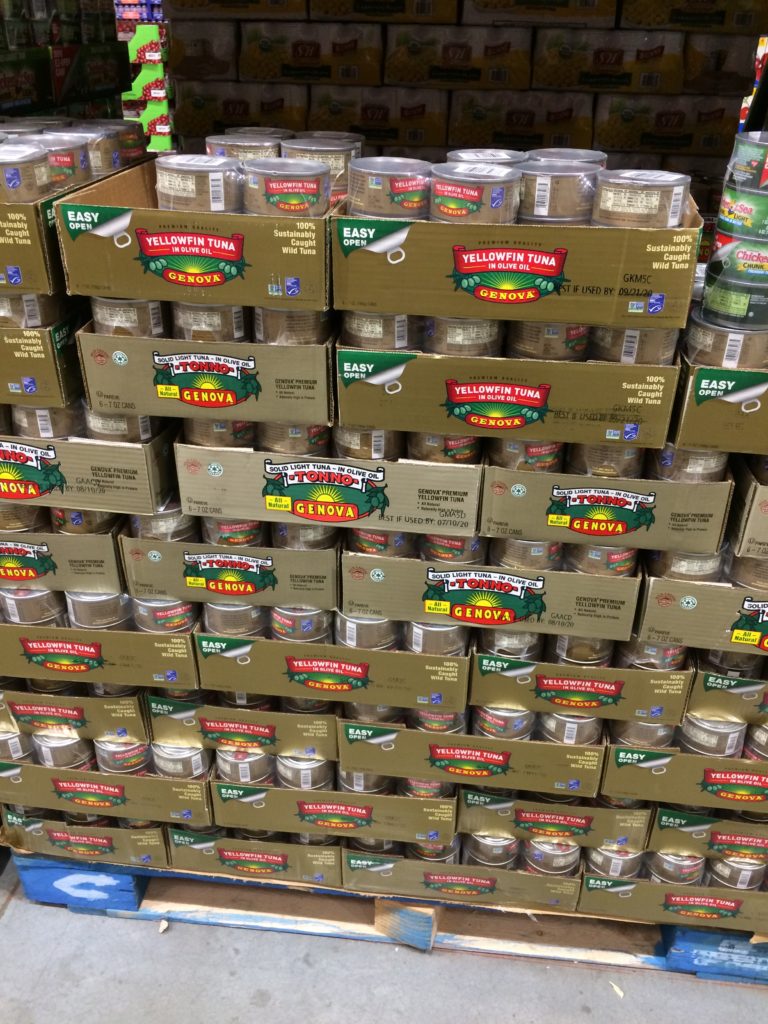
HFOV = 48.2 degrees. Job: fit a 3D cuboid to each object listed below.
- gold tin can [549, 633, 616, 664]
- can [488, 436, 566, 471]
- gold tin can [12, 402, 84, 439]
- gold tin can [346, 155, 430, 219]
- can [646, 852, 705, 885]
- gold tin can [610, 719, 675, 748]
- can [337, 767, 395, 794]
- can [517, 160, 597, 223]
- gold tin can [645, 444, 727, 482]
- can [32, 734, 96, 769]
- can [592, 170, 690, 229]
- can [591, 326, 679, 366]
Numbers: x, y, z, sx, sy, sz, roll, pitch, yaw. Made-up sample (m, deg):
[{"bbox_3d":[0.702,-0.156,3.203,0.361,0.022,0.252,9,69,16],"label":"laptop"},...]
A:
[{"bbox_3d":[0.249,0.146,1.085,0.086,0.043,0.086,4,29,4],"label":"gold tin can"},{"bbox_3d":[0.163,-0.085,0.983,0.087,0.044,0.087,4,30,5],"label":"can"},{"bbox_3d":[-0.407,-0.126,1.045,0.086,0.044,0.086,1,30,-1],"label":"gold tin can"},{"bbox_3d":[0.007,-0.329,0.877,0.086,0.044,0.086,1,30,-1],"label":"gold tin can"},{"bbox_3d":[0.425,0.492,1.252,0.086,0.043,0.086,1,29,-1],"label":"can"},{"bbox_3d":[0.352,0.279,1.173,0.086,0.044,0.086,4,30,5],"label":"gold tin can"},{"bbox_3d":[-0.026,0.350,1.220,0.086,0.043,0.086,1,29,-1],"label":"can"},{"bbox_3d":[0.172,-0.323,0.862,0.087,0.044,0.087,4,30,5],"label":"can"},{"bbox_3d":[0.345,-0.070,0.979,0.086,0.044,0.086,4,30,5],"label":"gold tin can"},{"bbox_3d":[-0.482,0.340,1.293,0.086,0.043,0.086,1,29,-1],"label":"can"},{"bbox_3d":[0.252,-0.304,0.837,0.086,0.043,0.086,4,29,4],"label":"can"},{"bbox_3d":[0.266,-0.187,0.909,0.087,0.044,0.087,4,30,5],"label":"can"}]

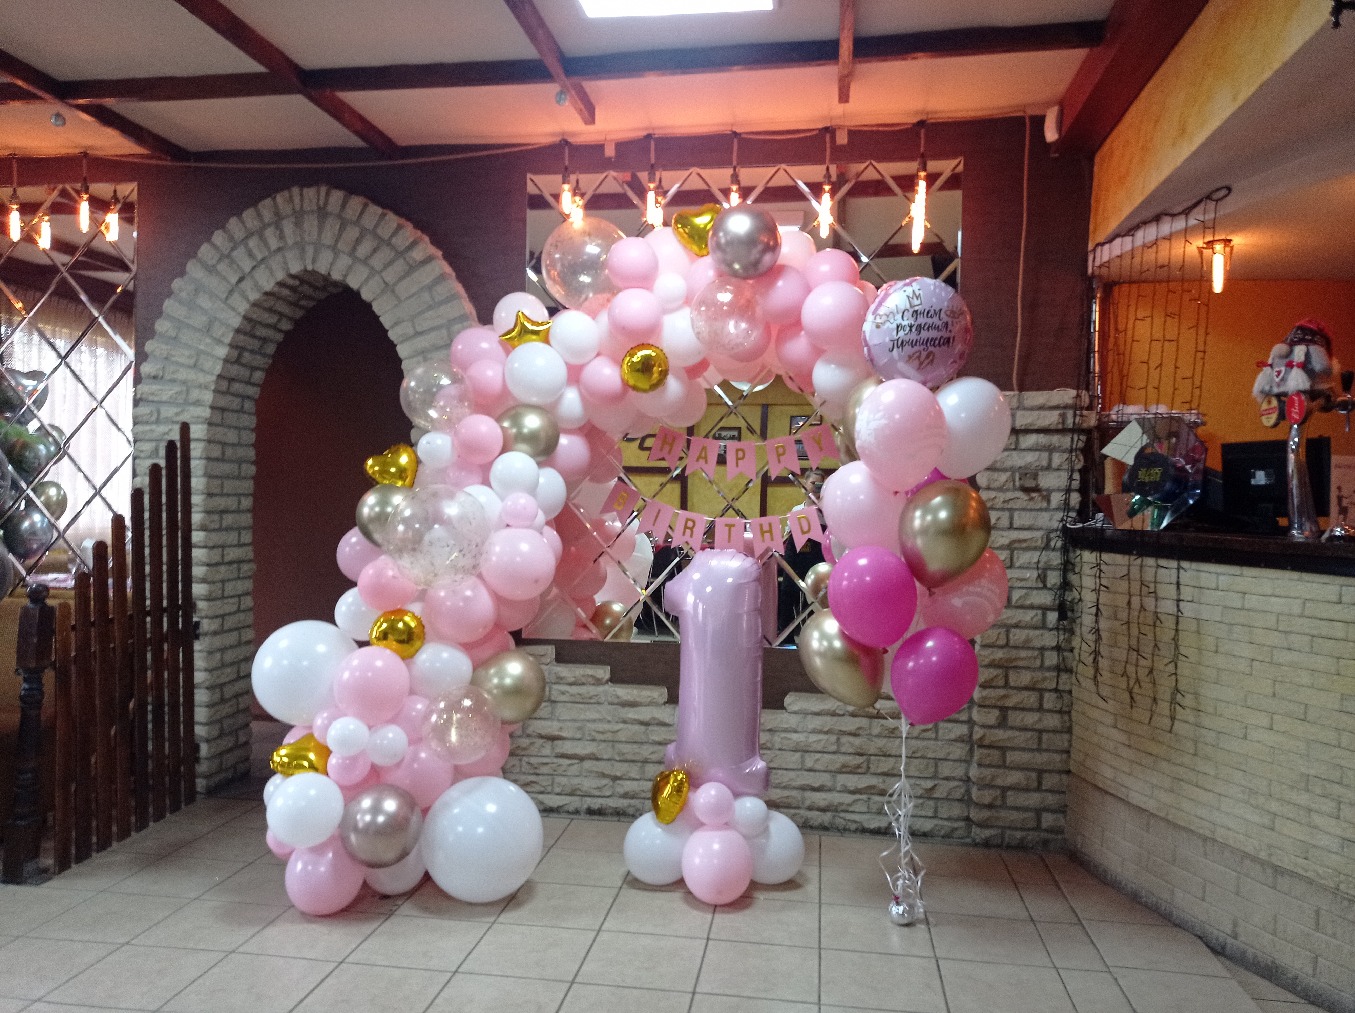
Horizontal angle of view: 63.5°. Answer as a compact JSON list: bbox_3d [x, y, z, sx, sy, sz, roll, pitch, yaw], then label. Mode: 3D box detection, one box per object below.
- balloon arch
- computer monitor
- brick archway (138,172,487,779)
[{"bbox_3d":[-0.166,0.099,3.659,2.416,2.336,0.958,2,1,8],"label":"balloon arch"},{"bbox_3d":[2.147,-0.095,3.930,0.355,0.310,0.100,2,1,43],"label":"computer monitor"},{"bbox_3d":[-1.507,-0.050,4.687,1.536,2.535,0.386,2,1,8],"label":"brick archway"}]

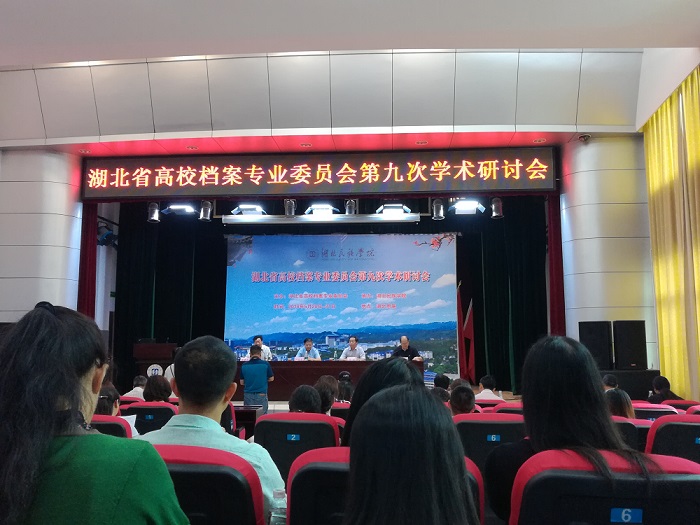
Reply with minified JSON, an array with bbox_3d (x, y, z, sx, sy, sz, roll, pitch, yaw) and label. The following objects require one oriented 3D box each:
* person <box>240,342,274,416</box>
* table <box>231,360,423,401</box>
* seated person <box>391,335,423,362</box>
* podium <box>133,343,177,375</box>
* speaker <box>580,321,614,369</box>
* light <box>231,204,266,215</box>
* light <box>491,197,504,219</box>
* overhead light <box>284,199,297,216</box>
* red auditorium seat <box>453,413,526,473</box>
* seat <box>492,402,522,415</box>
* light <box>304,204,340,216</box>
[{"bbox_3d":[-1.323,2.019,7.499,0.480,1.680,0.340,0,-7,3],"label":"person"},{"bbox_3d":[-0.395,2.214,9.876,3.500,0.730,0.580,-1,-7,3],"label":"table"},{"bbox_3d":[1.101,2.046,10.177,0.580,1.215,0.720,0,-7,3],"label":"seated person"},{"bbox_3d":[-3.625,2.048,9.734,0.750,1.104,0.520,0,-7,3],"label":"podium"},{"bbox_3d":[3.752,1.272,8.032,0.470,0.730,0.450,-3,-9,23],"label":"speaker"},{"bbox_3d":[-1.862,-0.931,9.694,0.630,0.280,0.340,-1,-7,3],"label":"light"},{"bbox_3d":[2.674,-0.976,9.500,0.250,0.390,0.260,0,-8,3],"label":"light"},{"bbox_3d":[-1.103,-0.992,9.750,0.240,0.390,0.250,0,-8,3],"label":"overhead light"},{"bbox_3d":[0.841,1.377,3.220,0.560,0.970,0.640,0,-8,3],"label":"red auditorium seat"},{"bbox_3d":[1.513,1.754,4.870,0.560,0.970,0.640,0,-8,3],"label":"seat"},{"bbox_3d":[-0.512,-0.924,9.617,0.620,0.280,0.340,-1,-7,3],"label":"light"}]

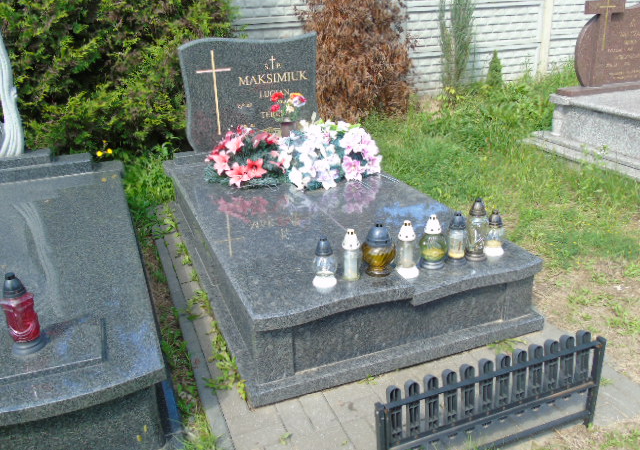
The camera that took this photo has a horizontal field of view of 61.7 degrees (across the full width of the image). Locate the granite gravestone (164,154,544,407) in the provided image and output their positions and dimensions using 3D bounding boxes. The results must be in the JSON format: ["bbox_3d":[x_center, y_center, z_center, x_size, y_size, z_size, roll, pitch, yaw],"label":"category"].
[{"bbox_3d":[-0.070,-0.012,3.278,1.420,0.410,2.500,-9,23,-21],"label":"granite gravestone"}]

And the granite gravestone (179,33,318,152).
[{"bbox_3d":[-0.515,-1.010,4.087,1.050,0.835,0.090,-9,23,-20],"label":"granite gravestone"}]

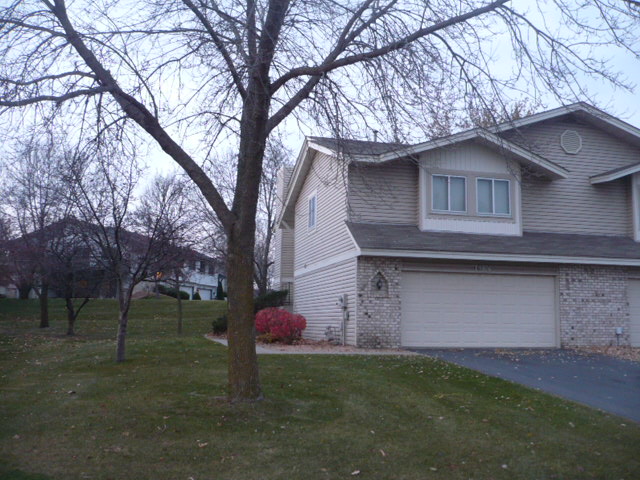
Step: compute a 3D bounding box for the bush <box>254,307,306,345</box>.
[{"bbox_3d":[-1.199,2.535,19.200,1.580,1.098,1.580,1,-7,0],"label":"bush"}]

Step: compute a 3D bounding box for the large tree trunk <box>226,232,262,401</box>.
[{"bbox_3d":[-1.127,1.156,9.700,0.472,2.494,0.449,1,-7,0],"label":"large tree trunk"}]

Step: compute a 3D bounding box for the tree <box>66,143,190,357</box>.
[{"bbox_3d":[-4.056,0.218,13.800,2.416,4.603,2.536,1,-7,0],"label":"tree"}]

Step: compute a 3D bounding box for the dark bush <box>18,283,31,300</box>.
[{"bbox_3d":[-21.462,3.739,47.000,0.781,1.295,0.781,1,-7,0],"label":"dark bush"}]

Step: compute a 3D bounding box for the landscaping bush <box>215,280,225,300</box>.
[{"bbox_3d":[-9.318,4.727,60.000,0.866,1.933,0.866,1,-7,0],"label":"landscaping bush"}]

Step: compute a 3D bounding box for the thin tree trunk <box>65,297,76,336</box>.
[{"bbox_3d":[-7.826,2.397,20.300,0.301,1.243,0.301,1,-7,0],"label":"thin tree trunk"}]

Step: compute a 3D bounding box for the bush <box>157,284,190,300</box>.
[{"bbox_3d":[-12.140,4.422,54.000,2.614,1.383,1.961,1,-7,0],"label":"bush"}]

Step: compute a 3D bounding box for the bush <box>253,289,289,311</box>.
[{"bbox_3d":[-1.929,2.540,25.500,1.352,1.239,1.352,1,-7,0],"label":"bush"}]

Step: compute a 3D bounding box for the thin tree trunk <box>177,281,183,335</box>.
[{"bbox_3d":[-4.668,2.238,21.500,0.128,1.783,0.141,1,-7,0],"label":"thin tree trunk"}]

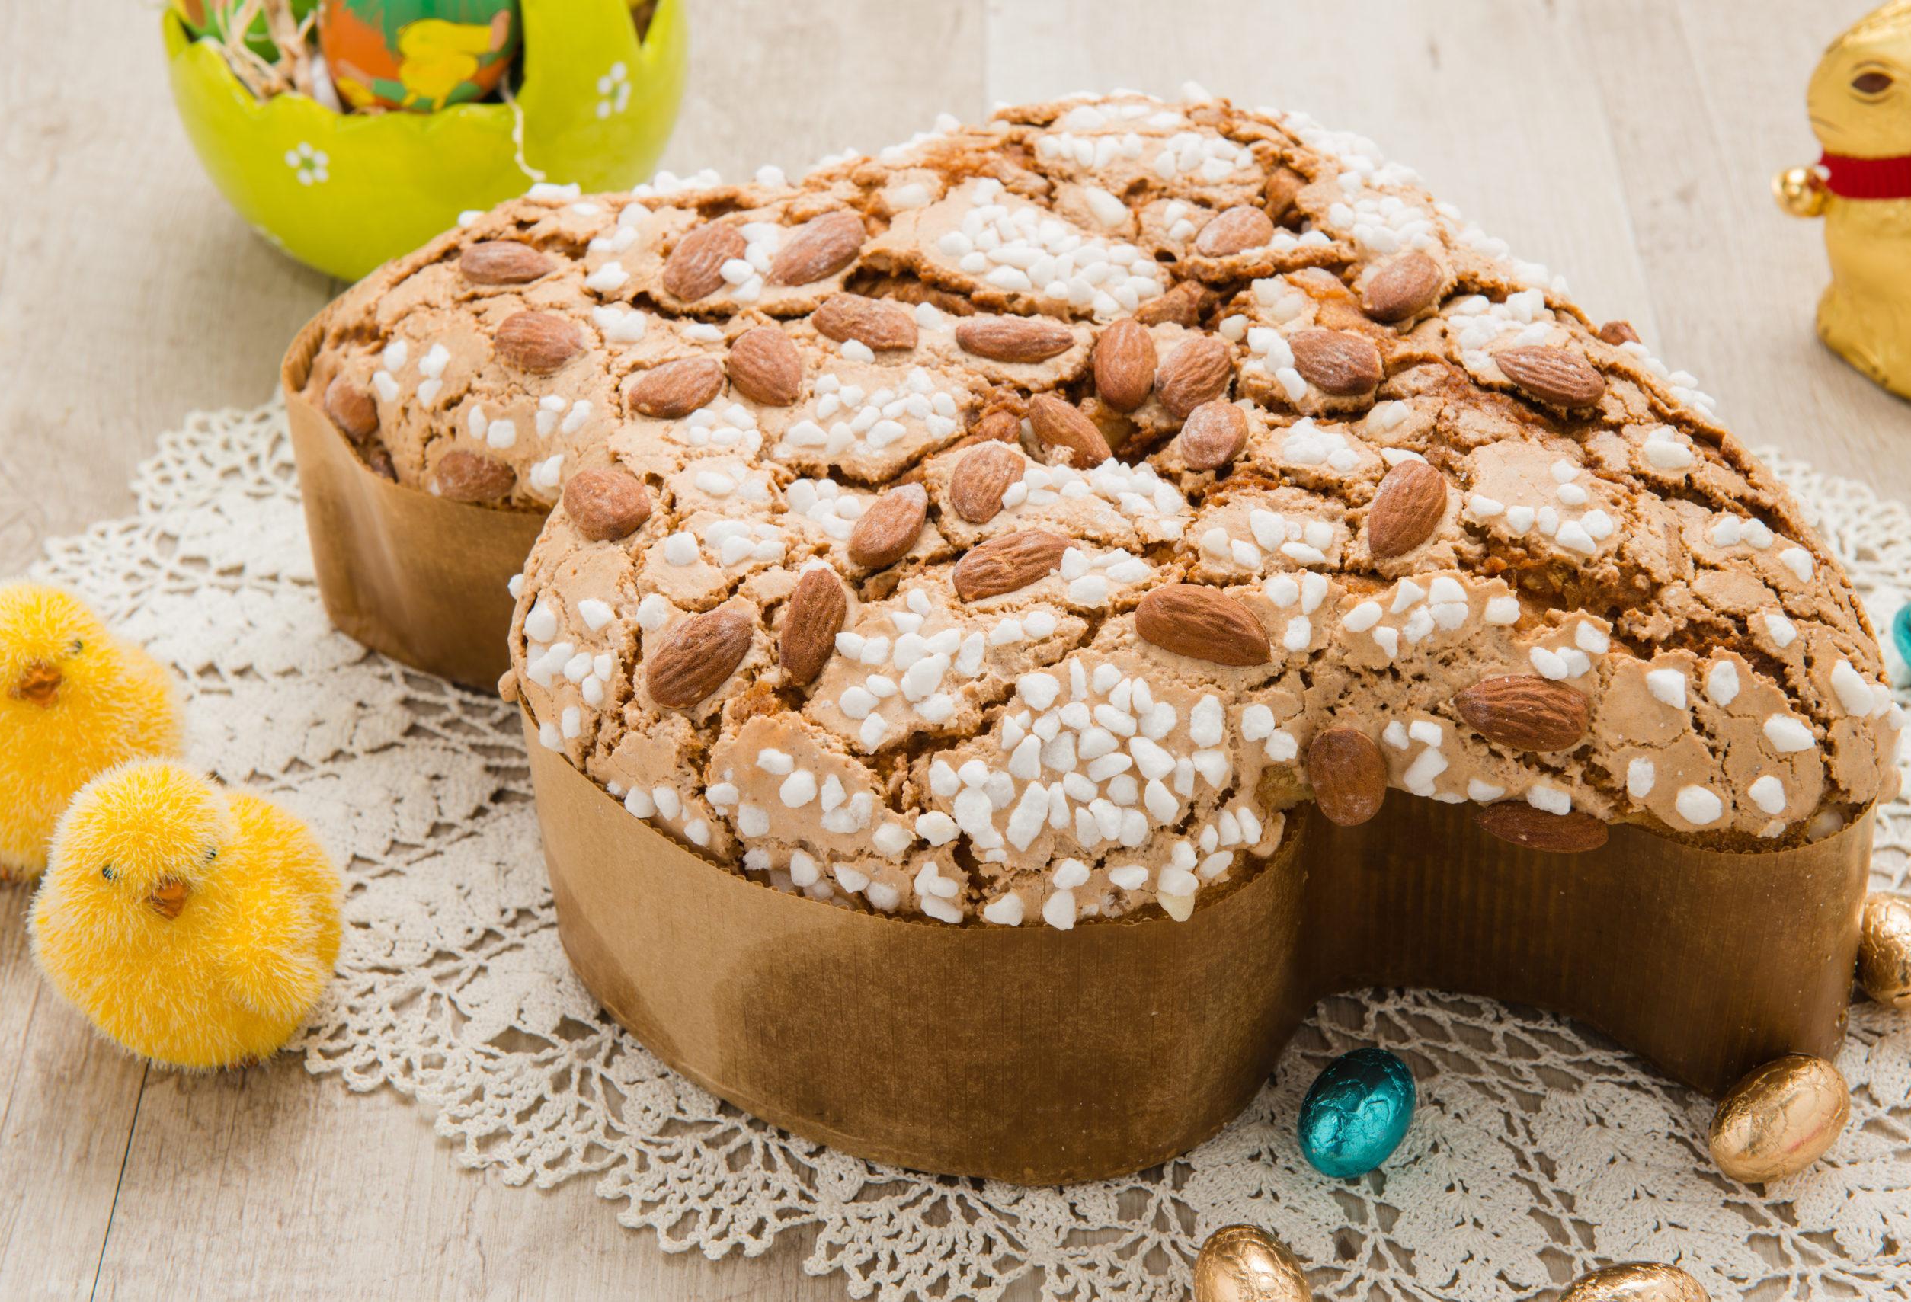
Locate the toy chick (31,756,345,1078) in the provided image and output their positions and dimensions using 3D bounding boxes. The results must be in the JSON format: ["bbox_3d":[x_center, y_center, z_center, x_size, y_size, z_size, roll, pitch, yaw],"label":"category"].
[{"bbox_3d":[-0.139,0.046,0.685,0.055,0.061,0.060,13,41,16],"label":"toy chick"}]

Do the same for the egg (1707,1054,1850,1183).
[{"bbox_3d":[0.144,0.082,0.665,0.028,0.021,0.021,-25,45,-27],"label":"egg"}]

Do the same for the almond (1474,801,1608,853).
[{"bbox_3d":[0.100,0.030,0.648,0.023,0.010,0.008,4,14,0],"label":"almond"}]

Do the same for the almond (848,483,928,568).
[{"bbox_3d":[-0.012,-0.022,0.661,0.011,0.008,0.021,16,51,27],"label":"almond"}]

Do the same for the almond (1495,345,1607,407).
[{"bbox_3d":[0.112,-0.052,0.718,0.023,0.009,0.013,16,42,-11],"label":"almond"}]

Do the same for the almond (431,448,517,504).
[{"bbox_3d":[-0.091,-0.033,0.717,0.019,0.008,0.011,2,70,30],"label":"almond"}]

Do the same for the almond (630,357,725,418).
[{"bbox_3d":[-0.052,-0.049,0.707,0.020,0.008,0.013,-27,49,-27],"label":"almond"}]

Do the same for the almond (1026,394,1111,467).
[{"bbox_3d":[0.021,-0.040,0.686,0.011,0.007,0.021,-20,48,-35],"label":"almond"}]

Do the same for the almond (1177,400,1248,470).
[{"bbox_3d":[0.046,-0.038,0.675,0.012,0.008,0.021,8,36,14],"label":"almond"}]

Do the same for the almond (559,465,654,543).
[{"bbox_3d":[-0.063,-0.026,0.686,0.022,0.008,0.013,24,74,43],"label":"almond"}]

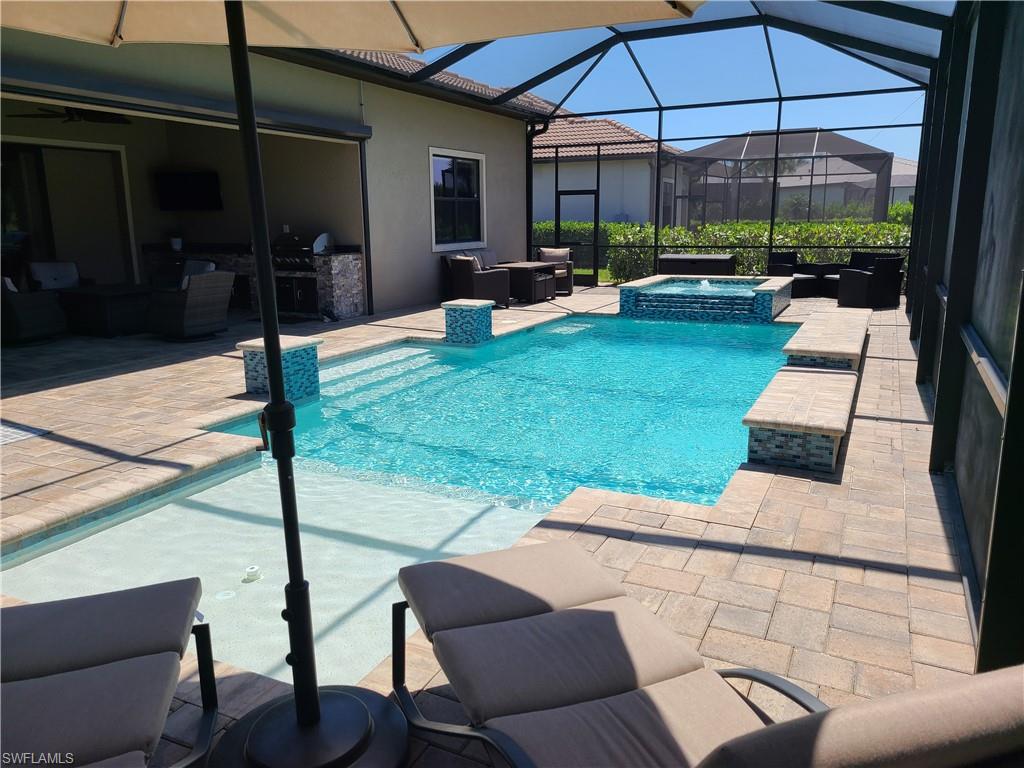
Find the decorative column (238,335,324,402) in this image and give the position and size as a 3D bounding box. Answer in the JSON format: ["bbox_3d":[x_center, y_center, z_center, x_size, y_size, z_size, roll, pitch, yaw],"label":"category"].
[{"bbox_3d":[-2.139,-0.124,7.141,0.530,0.540,0.530,5,14,25],"label":"decorative column"}]

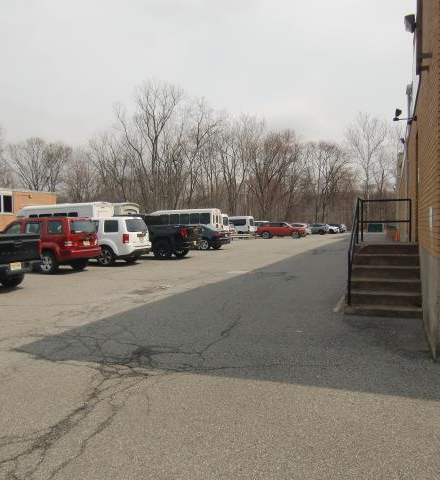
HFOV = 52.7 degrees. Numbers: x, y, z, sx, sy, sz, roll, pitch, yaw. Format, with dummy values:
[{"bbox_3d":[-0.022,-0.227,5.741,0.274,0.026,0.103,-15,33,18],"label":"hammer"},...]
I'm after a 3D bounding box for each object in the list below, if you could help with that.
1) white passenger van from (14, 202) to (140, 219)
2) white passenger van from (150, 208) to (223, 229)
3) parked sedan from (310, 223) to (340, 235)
[{"bbox_3d":[-11.028,-0.980,31.520,7.400,2.950,2.350,1,2,27],"label":"white passenger van"},{"bbox_3d":[-3.347,-1.305,41.618,7.000,2.850,2.300,1,2,26],"label":"white passenger van"},{"bbox_3d":[14.421,-1.459,63.045,4.650,1.550,1.850,0,2,21],"label":"parked sedan"}]

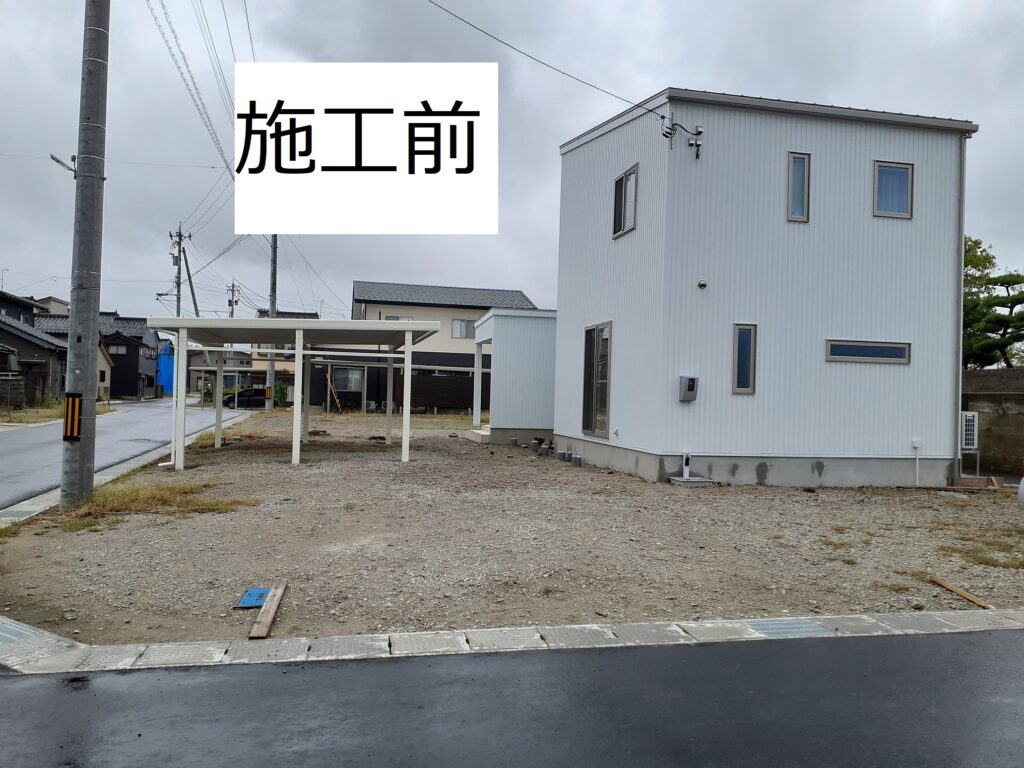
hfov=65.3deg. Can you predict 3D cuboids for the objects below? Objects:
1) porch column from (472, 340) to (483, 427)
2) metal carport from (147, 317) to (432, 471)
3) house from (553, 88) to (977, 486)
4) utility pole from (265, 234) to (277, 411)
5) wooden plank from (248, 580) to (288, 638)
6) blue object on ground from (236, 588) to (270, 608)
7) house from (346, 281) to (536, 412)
[{"bbox_3d":[-1.049,0.015,24.500,0.190,2.577,0.190,2,-1,-13],"label":"porch column"},{"bbox_3d":[-4.402,0.178,16.793,5.050,2.770,5.200,2,-1,-13],"label":"metal carport"},{"bbox_3d":[4.717,-1.975,16.914,6.029,7.547,6.722,2,-1,-13],"label":"house"},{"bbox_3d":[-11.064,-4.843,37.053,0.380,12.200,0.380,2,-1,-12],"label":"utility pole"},{"bbox_3d":[-1.734,1.613,5.750,0.110,0.025,1.365,2,1,-10],"label":"wooden plank"},{"bbox_3d":[-1.909,1.599,5.964,0.240,0.025,0.530,2,0,-10],"label":"blue object on ground"},{"bbox_3d":[-4.663,-2.198,50.959,10.824,8.049,7.800,2,-1,-13],"label":"house"}]

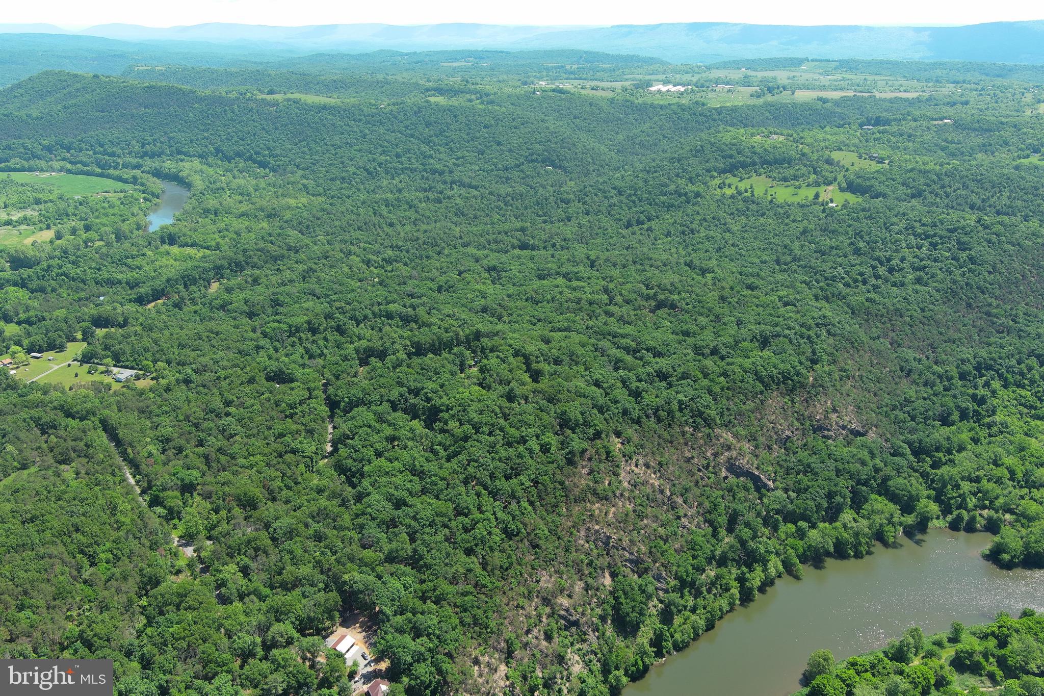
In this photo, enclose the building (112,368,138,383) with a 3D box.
[{"bbox_3d":[-332.767,23.816,706.111,7.050,3.740,13.910,7,22,19],"label":"building"}]

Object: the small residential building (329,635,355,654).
[{"bbox_3d":[-79.633,132.481,374.436,7.510,4.370,9.050,9,23,24],"label":"small residential building"}]

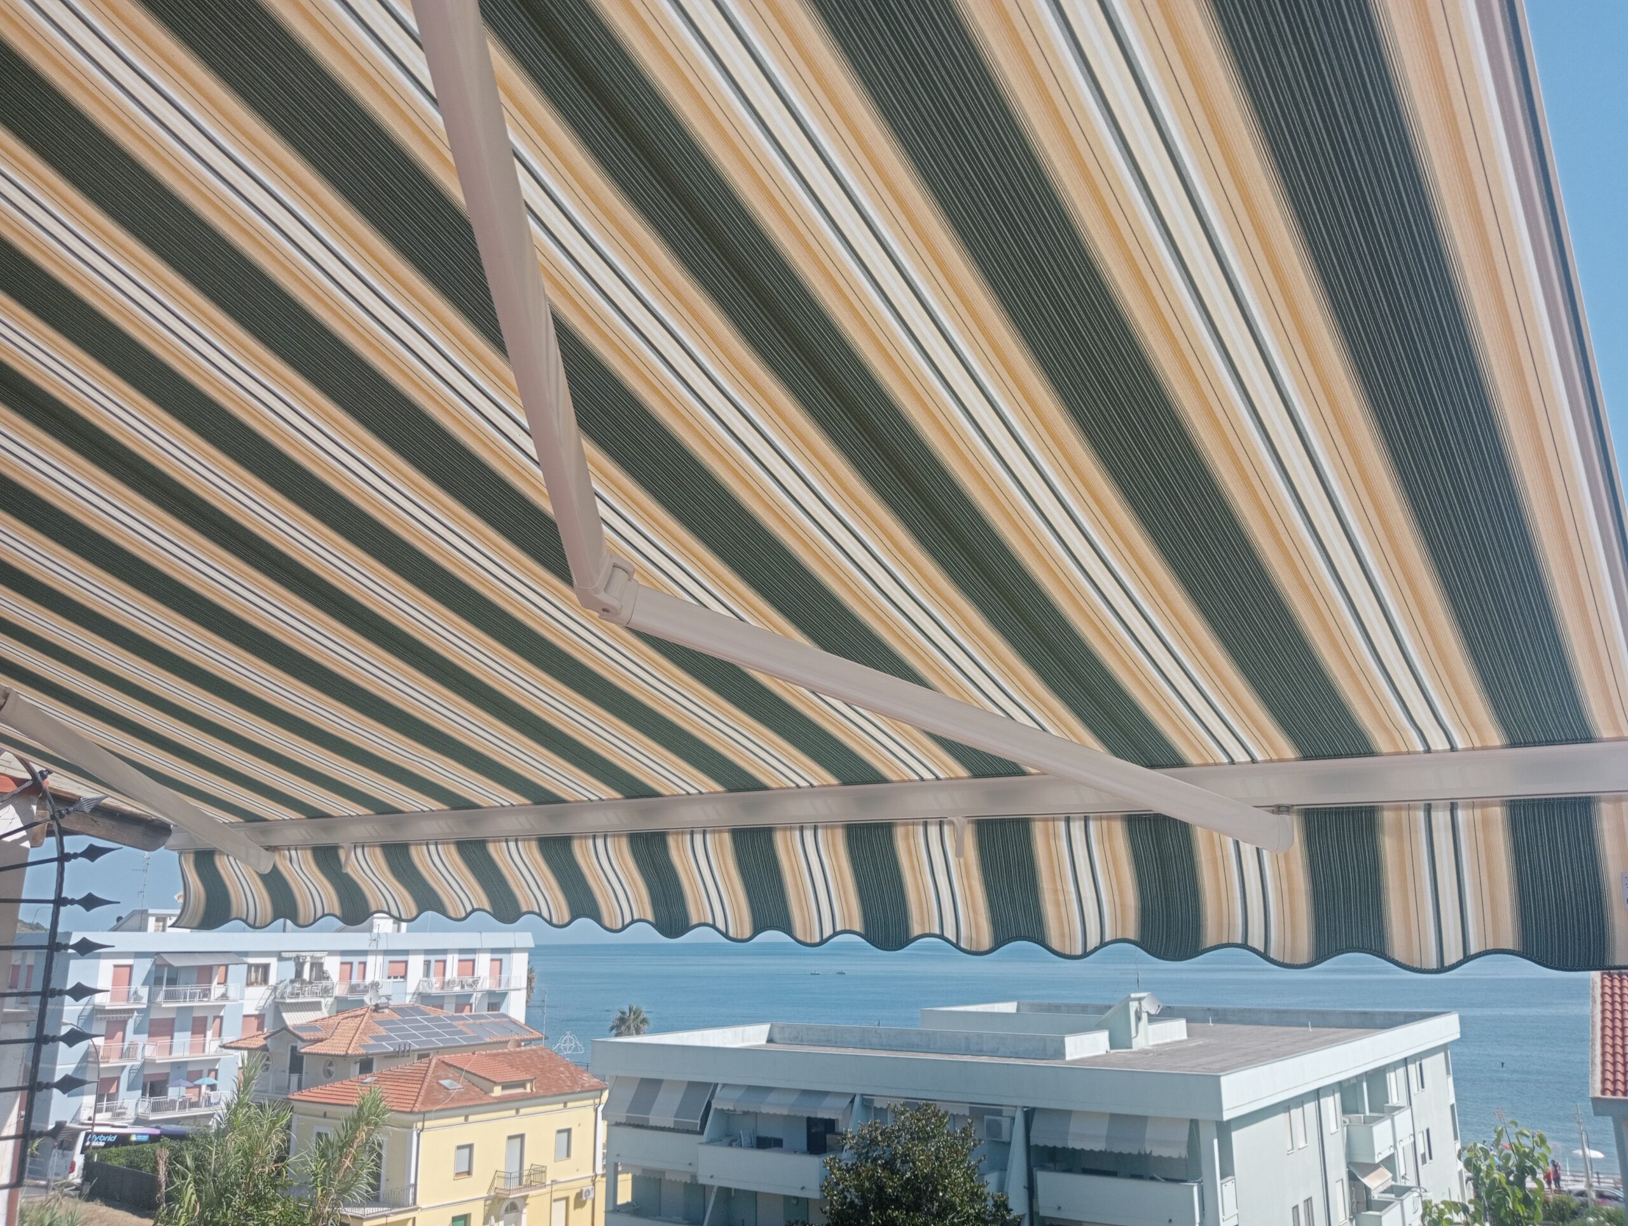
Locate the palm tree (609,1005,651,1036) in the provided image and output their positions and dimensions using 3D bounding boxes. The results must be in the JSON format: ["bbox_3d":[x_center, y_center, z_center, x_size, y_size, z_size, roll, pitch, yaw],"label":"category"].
[{"bbox_3d":[-15.516,37.714,110.112,3.600,9.500,3.600,1,-14,-8],"label":"palm tree"}]

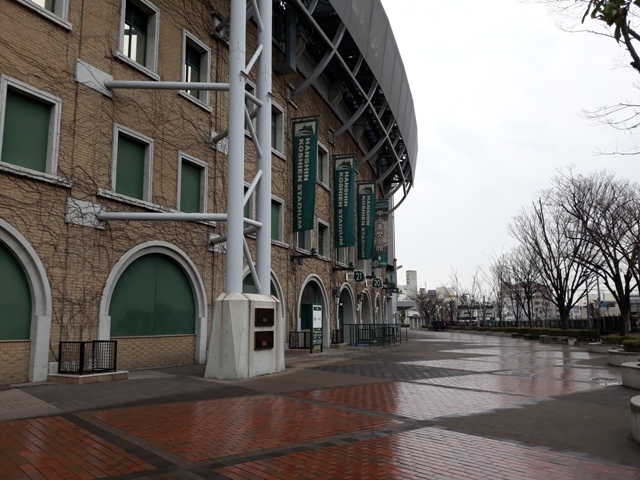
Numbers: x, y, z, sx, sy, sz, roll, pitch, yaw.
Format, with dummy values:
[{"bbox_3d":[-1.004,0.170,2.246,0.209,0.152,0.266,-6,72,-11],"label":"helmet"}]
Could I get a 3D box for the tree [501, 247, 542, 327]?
[{"bbox_3d":[20.068,5.036,49.716,4.382,8.668,4.163,-1,-9,0],"label":"tree"}]

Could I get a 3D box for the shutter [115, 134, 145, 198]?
[{"bbox_3d":[-5.920,-2.242,15.617,0.080,1.903,1.158,-5,-11,25],"label":"shutter"}]

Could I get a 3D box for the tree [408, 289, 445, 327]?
[{"bbox_3d":[18.469,12.020,86.571,5.896,7.024,5.601,-1,-9,0],"label":"tree"}]

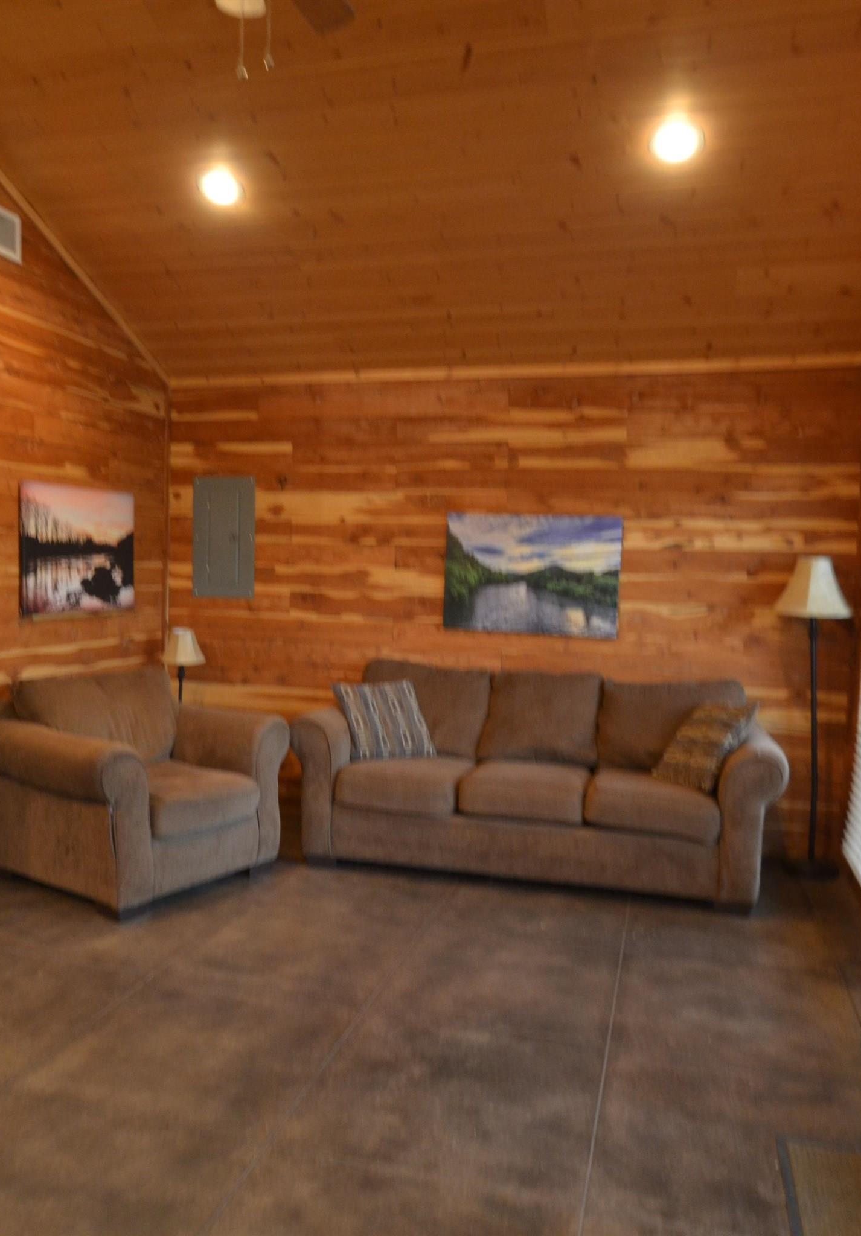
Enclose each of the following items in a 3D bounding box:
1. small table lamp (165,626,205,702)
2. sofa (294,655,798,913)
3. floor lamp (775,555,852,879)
[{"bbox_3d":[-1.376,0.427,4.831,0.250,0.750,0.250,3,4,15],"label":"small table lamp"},{"bbox_3d":[0.502,0.722,4.245,2.180,0.890,0.890,3,4,13],"label":"sofa"},{"bbox_3d":[1.779,0.467,4.076,0.335,1.500,0.335,3,4,15],"label":"floor lamp"}]

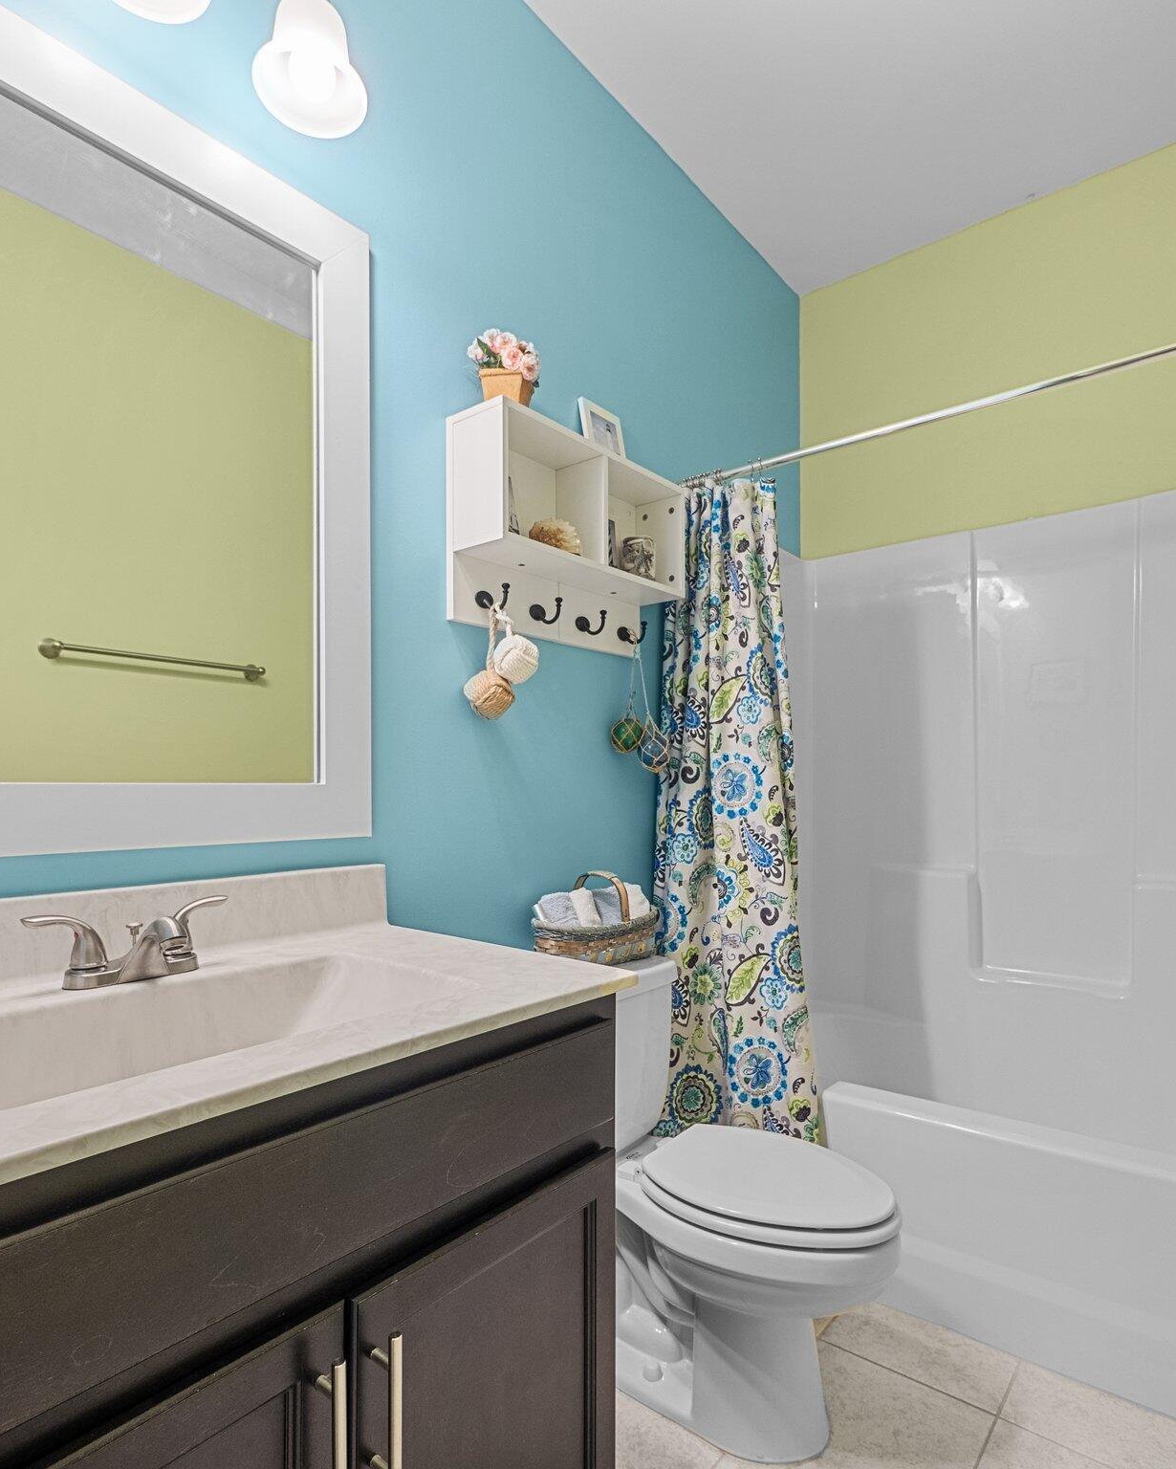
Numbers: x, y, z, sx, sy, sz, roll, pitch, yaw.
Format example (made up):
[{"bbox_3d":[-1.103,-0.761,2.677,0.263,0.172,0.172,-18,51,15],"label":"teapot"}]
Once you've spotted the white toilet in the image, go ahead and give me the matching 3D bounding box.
[{"bbox_3d":[0.201,0.839,1.499,0.735,0.710,0.430,-2,-3,40],"label":"white toilet"}]

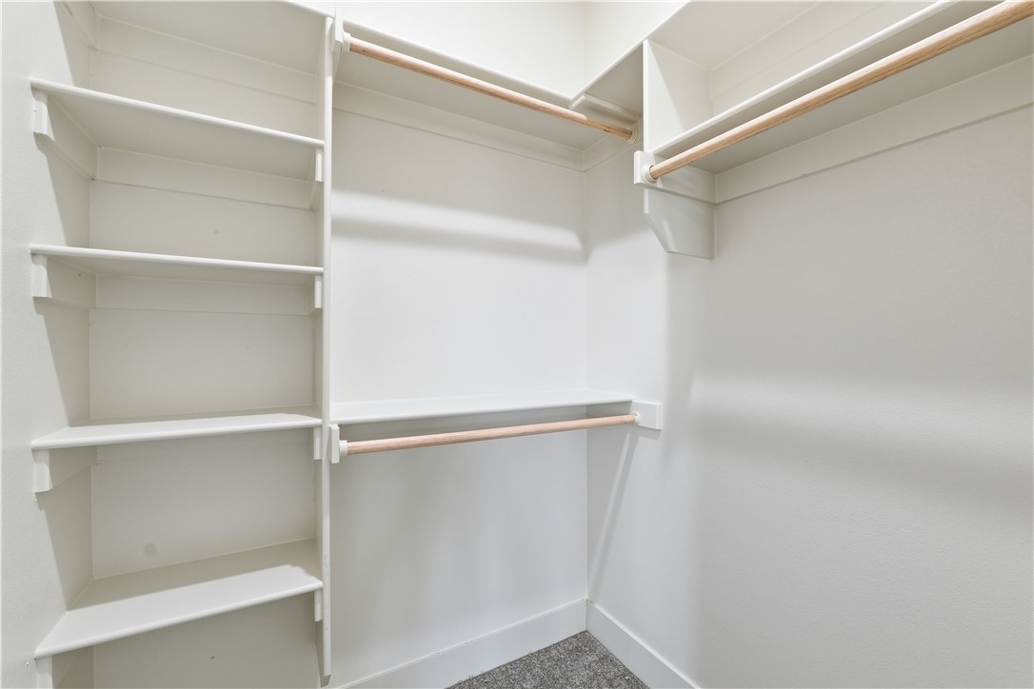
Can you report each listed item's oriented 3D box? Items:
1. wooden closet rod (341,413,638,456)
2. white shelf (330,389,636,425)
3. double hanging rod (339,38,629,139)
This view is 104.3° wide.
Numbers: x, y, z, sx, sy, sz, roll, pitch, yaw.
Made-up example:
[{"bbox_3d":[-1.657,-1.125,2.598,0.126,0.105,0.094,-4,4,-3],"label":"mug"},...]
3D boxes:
[{"bbox_3d":[0.003,0.268,1.241,1.006,0.034,0.034,0,-1,-28],"label":"wooden closet rod"},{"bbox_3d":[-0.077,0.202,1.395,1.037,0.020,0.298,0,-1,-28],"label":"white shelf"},{"bbox_3d":[0.001,-0.772,1.256,1.006,0.034,0.034,0,-1,-28],"label":"double hanging rod"}]

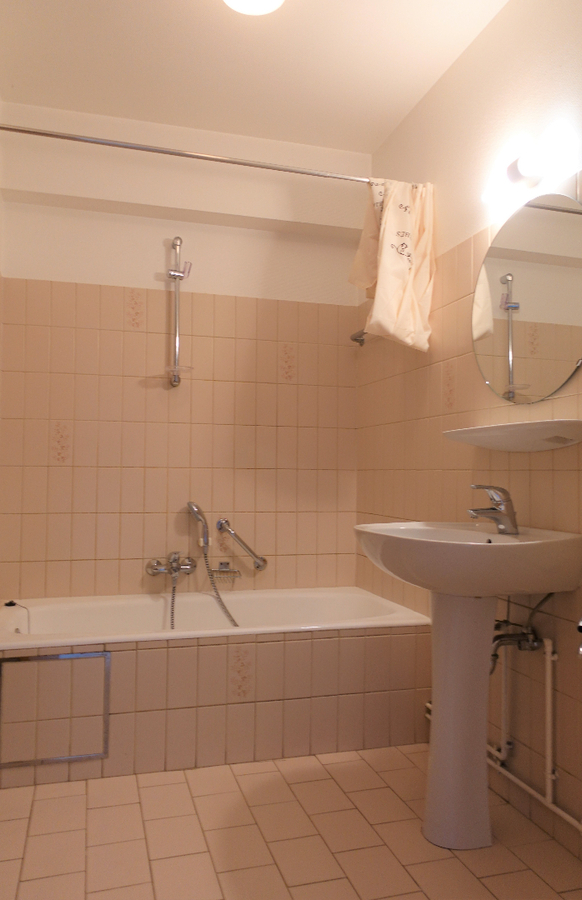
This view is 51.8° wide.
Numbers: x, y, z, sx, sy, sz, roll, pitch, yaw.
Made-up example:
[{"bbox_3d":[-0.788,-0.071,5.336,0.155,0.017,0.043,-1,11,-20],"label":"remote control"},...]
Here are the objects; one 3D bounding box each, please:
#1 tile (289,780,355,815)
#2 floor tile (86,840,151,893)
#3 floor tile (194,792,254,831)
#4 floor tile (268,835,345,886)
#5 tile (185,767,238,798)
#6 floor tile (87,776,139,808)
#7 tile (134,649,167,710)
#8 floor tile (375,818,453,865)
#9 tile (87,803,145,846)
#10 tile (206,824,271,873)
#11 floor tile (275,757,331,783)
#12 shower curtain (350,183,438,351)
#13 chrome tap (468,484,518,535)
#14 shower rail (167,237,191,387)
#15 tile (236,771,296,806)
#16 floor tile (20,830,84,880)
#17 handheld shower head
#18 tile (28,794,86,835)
[{"bbox_3d":[0.094,1.061,1.829,0.147,0.010,0.185,1,-3,-16],"label":"tile"},{"bbox_3d":[-0.432,1.039,1.497,0.151,0.010,0.184,2,-2,-17],"label":"floor tile"},{"bbox_3d":[-0.197,1.053,1.745,0.151,0.010,0.184,2,-2,-17],"label":"floor tile"},{"bbox_3d":[0.038,1.091,1.590,0.152,0.012,0.189,1,-2,-18],"label":"floor tile"},{"bbox_3d":[-0.263,1.102,1.992,0.154,0.012,0.178,1,-2,-18],"label":"tile"},{"bbox_3d":[-0.569,1.096,1.918,0.158,0.012,0.180,1,-2,-18],"label":"floor tile"},{"bbox_3d":[-0.457,0.755,1.975,0.100,0.200,0.010,1,-3,-16],"label":"tile"},{"bbox_3d":[0.337,1.097,1.677,0.145,0.012,0.191,1,-2,-18],"label":"floor tile"},{"bbox_3d":[-0.510,1.090,1.741,0.154,0.012,0.193,1,-2,-18],"label":"tile"},{"bbox_3d":[-0.138,1.047,1.573,0.151,0.010,0.184,2,-2,-17],"label":"tile"},{"bbox_3d":[0.038,1.067,1.994,0.150,0.010,0.179,2,-2,-17],"label":"floor tile"},{"bbox_3d":[0.404,-0.709,2.360,0.265,0.658,0.214,1,-2,-14],"label":"shower curtain"},{"bbox_3d":[0.587,0.175,1.741,0.151,0.142,0.049,2,-2,-17],"label":"chrome tap"},{"bbox_3d":[-0.494,-0.614,2.660,0.097,0.648,0.090,1,-3,-16],"label":"shower rail"},{"bbox_3d":[-0.079,1.061,1.873,0.147,0.010,0.185,1,-3,-16],"label":"tile"},{"bbox_3d":[-0.604,1.042,1.542,0.147,0.010,0.185,1,-3,-16],"label":"floor tile"},{"bbox_3d":[-0.416,0.342,2.699,0.103,0.212,0.072,2,-2,-17],"label":"handheld shower head"},{"bbox_3d":[-0.662,1.045,1.712,0.151,0.010,0.184,2,-2,-17],"label":"tile"}]

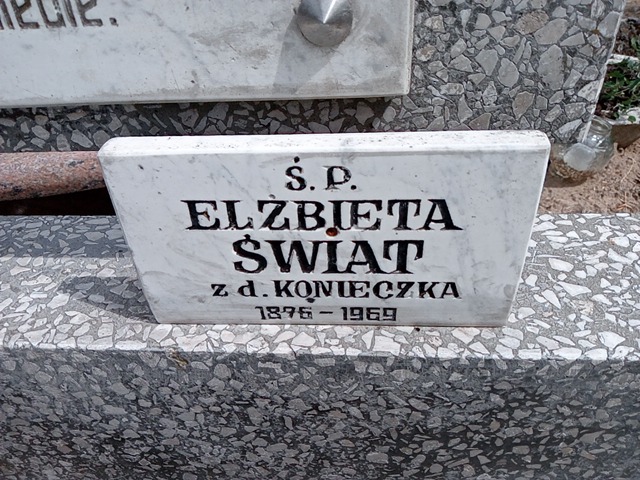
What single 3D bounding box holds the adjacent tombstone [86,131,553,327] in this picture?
[{"bbox_3d":[0.003,0.000,0.421,0.310,0.174,0.029,0,39,4],"label":"adjacent tombstone"}]

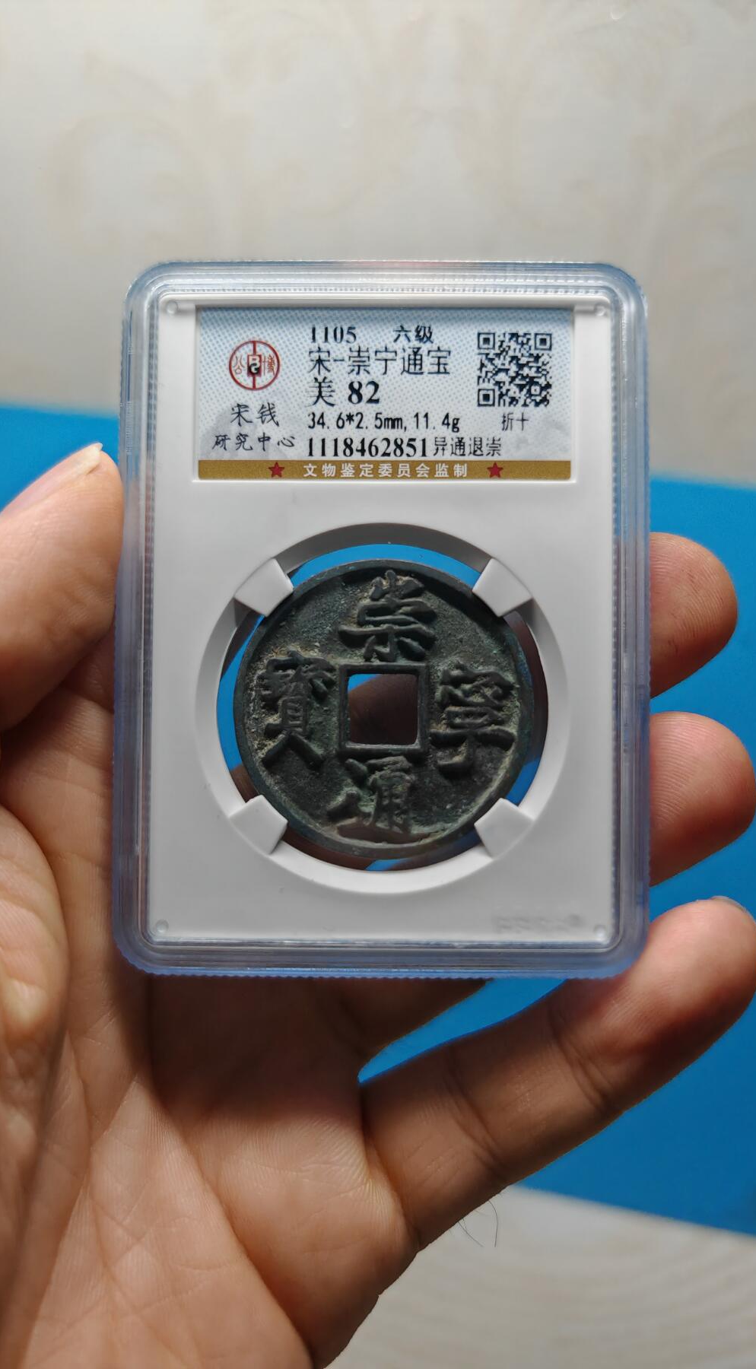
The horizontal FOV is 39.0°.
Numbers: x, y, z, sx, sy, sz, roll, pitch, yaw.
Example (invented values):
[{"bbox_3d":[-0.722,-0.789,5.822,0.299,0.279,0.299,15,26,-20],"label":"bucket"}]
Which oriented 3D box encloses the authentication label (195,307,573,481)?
[{"bbox_3d":[0.001,-0.034,0.124,0.043,0.020,0.001,1,-2,0],"label":"authentication label"}]

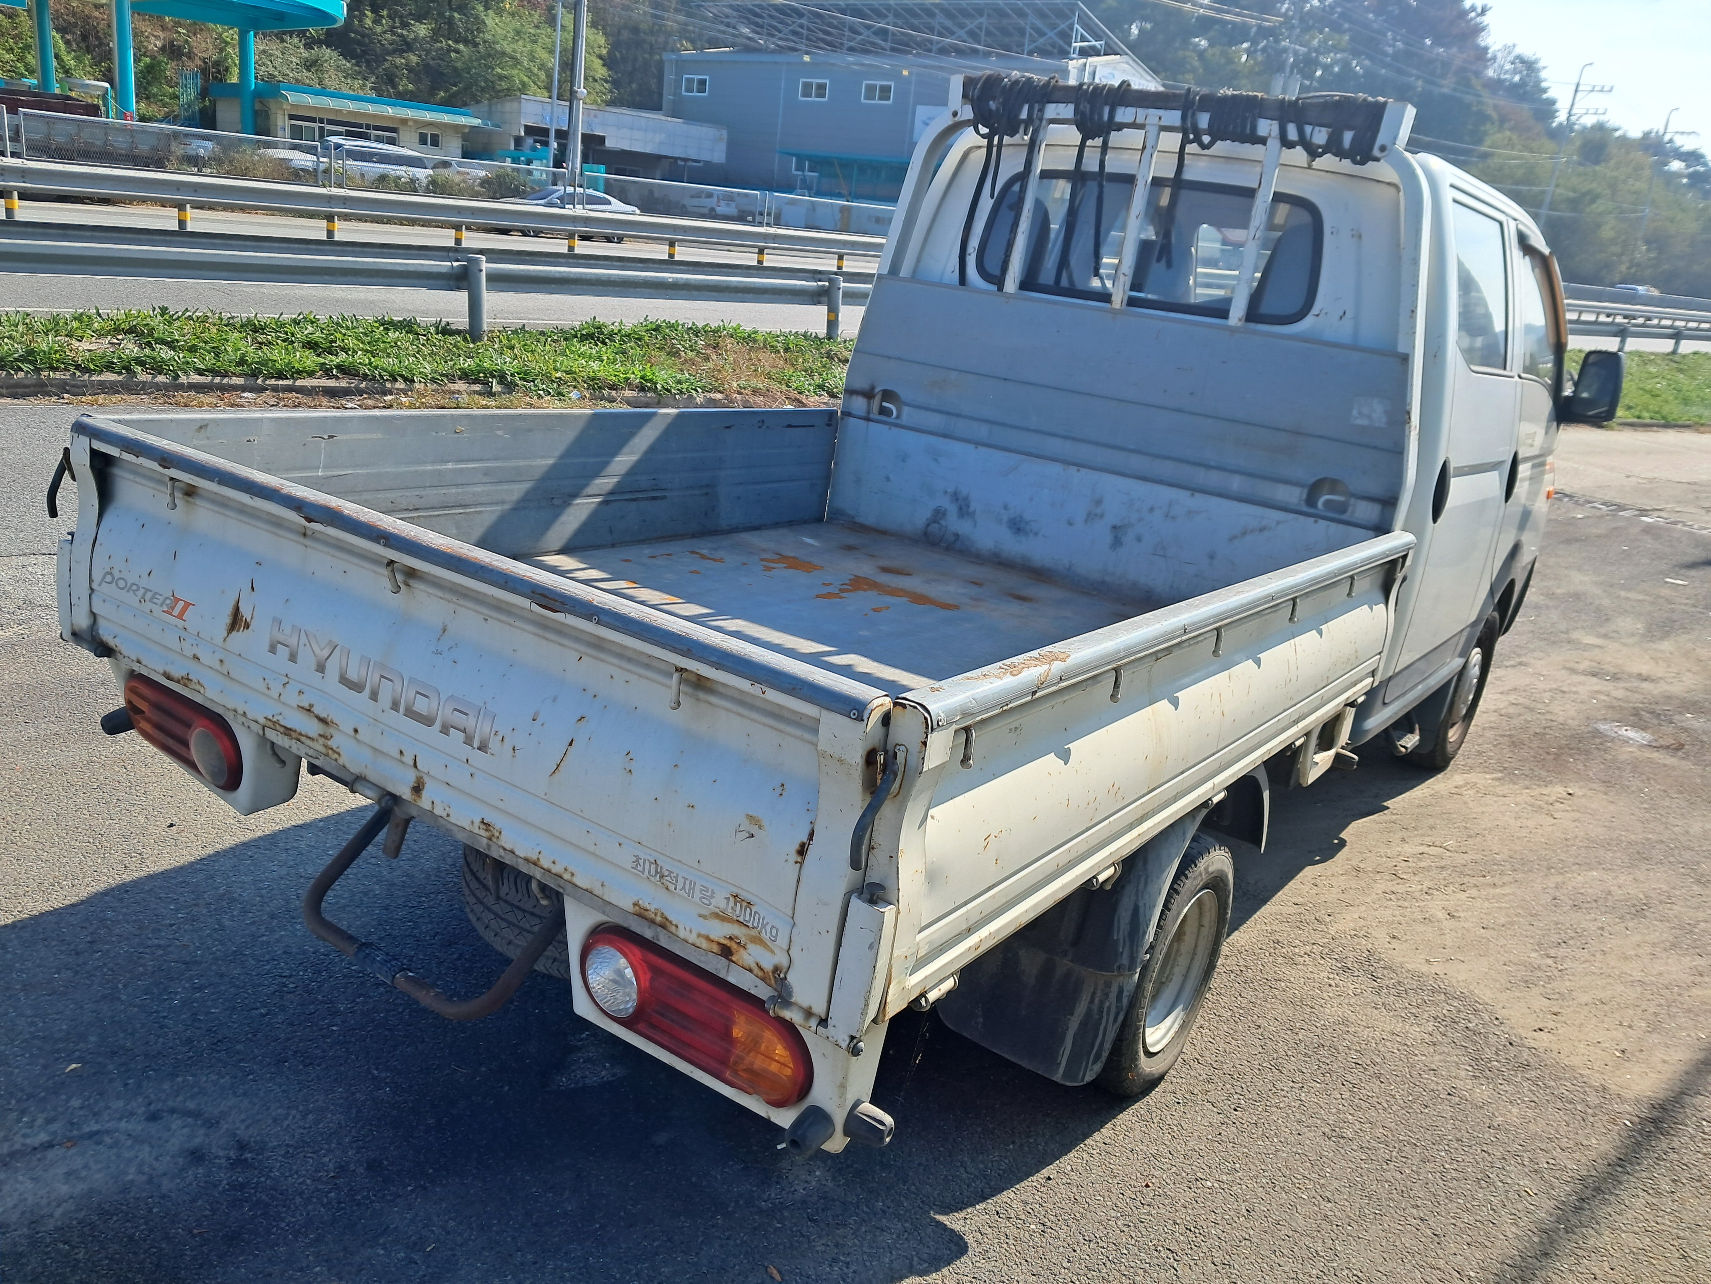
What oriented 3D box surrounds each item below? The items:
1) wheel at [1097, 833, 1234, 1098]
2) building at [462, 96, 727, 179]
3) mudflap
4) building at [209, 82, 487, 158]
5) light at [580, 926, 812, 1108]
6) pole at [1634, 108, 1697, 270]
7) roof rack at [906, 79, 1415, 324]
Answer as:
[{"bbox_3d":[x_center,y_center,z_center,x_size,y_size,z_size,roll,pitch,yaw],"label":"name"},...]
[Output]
[{"bbox_3d":[0.629,0.668,2.832,0.150,0.560,0.560,18,18,32],"label":"wheel"},{"bbox_3d":[-11.916,-21.387,60.089,9.300,4.457,10.500,-3,20,-29],"label":"building"},{"bbox_3d":[0.392,0.525,2.529,0.370,0.500,0.270,18,18,32],"label":"mudflap"},{"bbox_3d":[-20.452,-19.760,53.284,7.000,3.586,9.300,-6,22,-36],"label":"building"},{"bbox_3d":[-0.205,0.465,1.684,0.390,0.140,0.070,18,18,32],"label":"light"},{"bbox_3d":[52.440,-28.418,86.710,2.000,11.500,0.600,18,21,33],"label":"pole"},{"bbox_3d":[0.731,-1.138,3.449,1.340,0.570,0.140,18,18,32],"label":"roof rack"}]

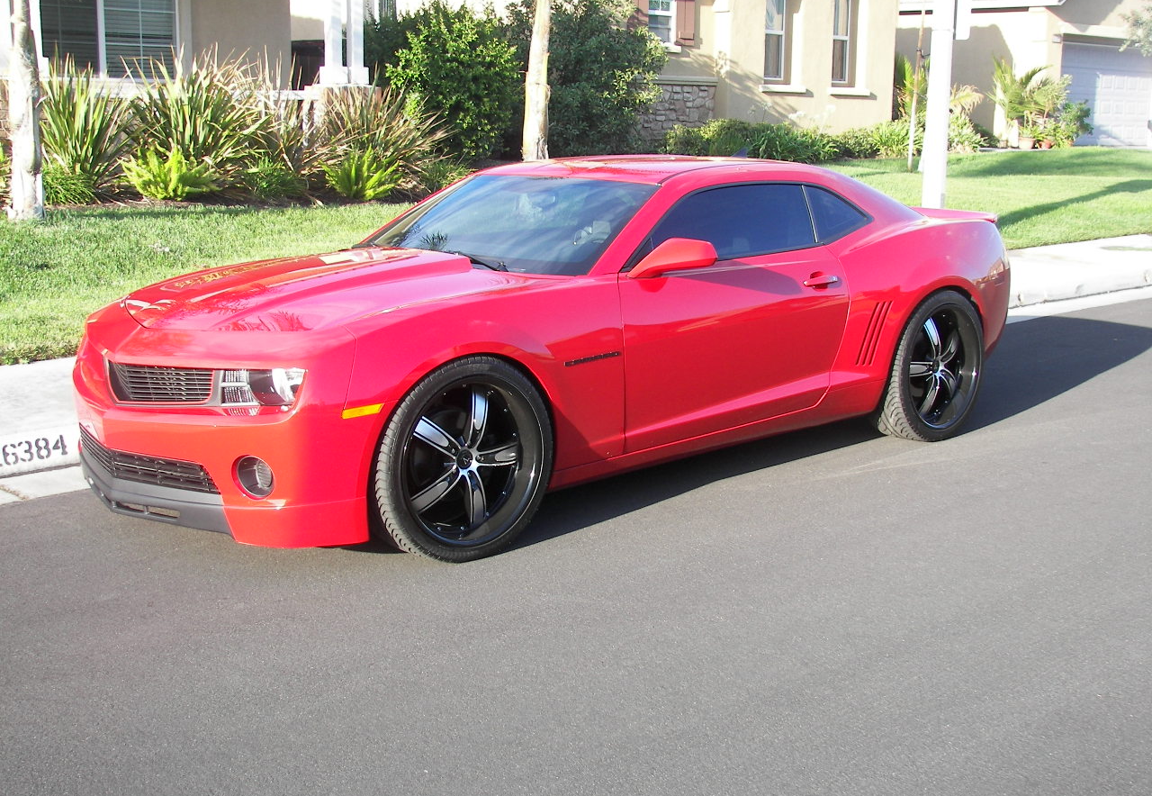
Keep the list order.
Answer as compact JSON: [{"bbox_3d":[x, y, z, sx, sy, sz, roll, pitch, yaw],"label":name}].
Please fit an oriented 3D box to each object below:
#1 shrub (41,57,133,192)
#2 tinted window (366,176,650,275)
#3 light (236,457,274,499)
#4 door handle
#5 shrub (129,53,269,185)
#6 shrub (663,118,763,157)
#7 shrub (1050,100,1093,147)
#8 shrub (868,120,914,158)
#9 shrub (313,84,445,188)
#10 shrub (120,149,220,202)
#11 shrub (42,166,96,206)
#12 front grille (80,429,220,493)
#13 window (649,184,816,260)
[{"bbox_3d":[-4.677,-2.621,14.665,0.836,1.276,0.810,-3,11,-17],"label":"shrub"},{"bbox_3d":[-0.325,-0.736,6.379,1.400,0.160,0.800,11,44,46],"label":"tinted window"},{"bbox_3d":[-1.047,0.257,4.998,0.125,0.145,0.080,7,13,31],"label":"light"},{"bbox_3d":[1.046,-0.498,6.490,0.225,0.052,0.050,-10,12,-42],"label":"door handle"},{"bbox_3d":[-4.020,-2.966,16.300,1.450,1.380,1.350,-2,11,-13],"label":"shrub"},{"bbox_3d":[2.100,-3.967,23.428,1.466,0.634,0.973,1,10,5],"label":"shrub"},{"bbox_3d":[9.807,-5.442,30.300,0.820,0.920,0.800,4,11,17],"label":"shrub"},{"bbox_3d":[5.456,-4.493,26.629,0.773,0.690,0.711,3,10,11],"label":"shrub"},{"bbox_3d":[-2.192,-2.955,17.300,1.480,1.160,1.300,-1,11,-7],"label":"shrub"},{"bbox_3d":[-4.140,-2.294,15.700,1.000,0.530,0.900,-2,11,-14],"label":"shrub"},{"bbox_3d":[-5.020,-2.091,15.100,0.660,0.400,0.600,-3,11,-18],"label":"shrub"},{"bbox_3d":[-1.588,0.220,5.407,0.160,0.130,1.040,-10,12,-42],"label":"front grille"},{"bbox_3d":[0.632,-0.730,6.308,1.170,0.335,0.090,-10,-18,-42],"label":"window"}]

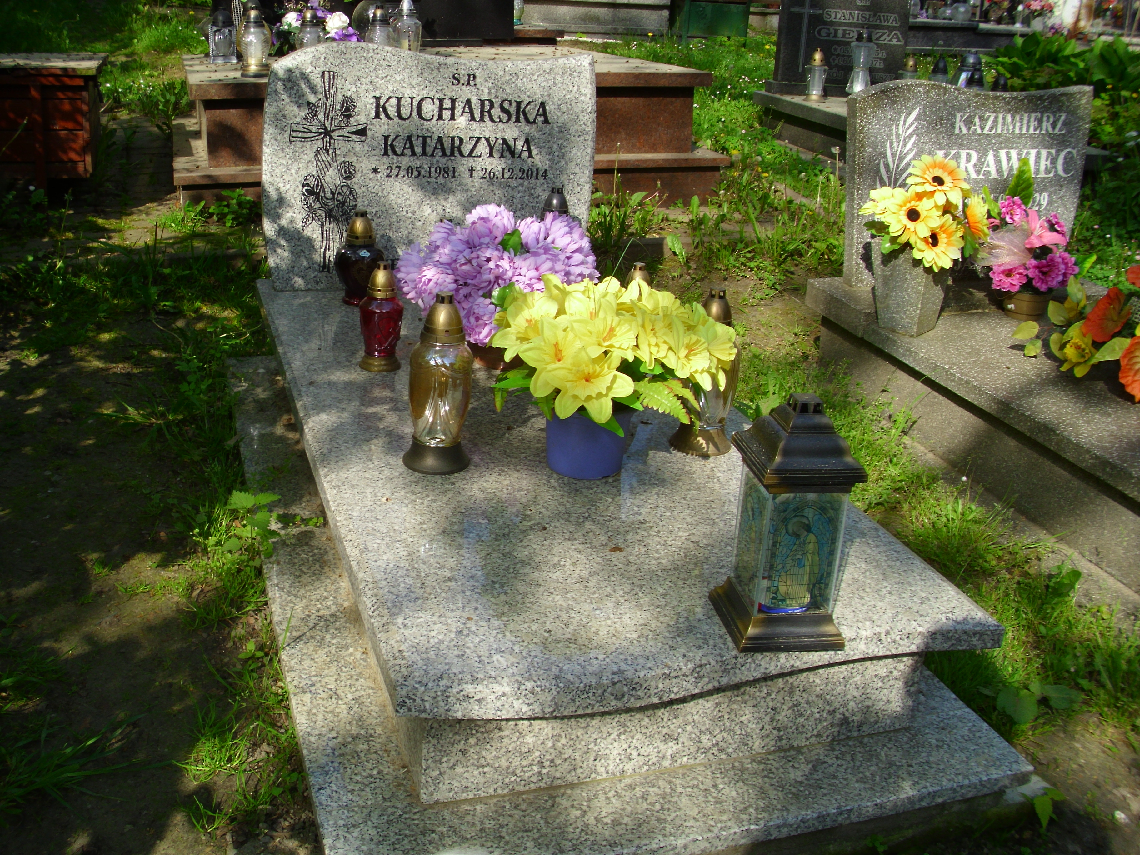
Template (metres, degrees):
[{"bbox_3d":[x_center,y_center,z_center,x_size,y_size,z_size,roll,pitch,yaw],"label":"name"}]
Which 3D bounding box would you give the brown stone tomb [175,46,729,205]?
[{"bbox_3d":[-0.675,-1.451,5.426,2.280,0.520,1.880,-6,22,-17],"label":"brown stone tomb"}]

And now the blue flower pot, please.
[{"bbox_3d":[0.029,0.011,1.985,0.155,0.117,0.155,4,21,-1],"label":"blue flower pot"}]

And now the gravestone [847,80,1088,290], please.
[{"bbox_3d":[1.171,-0.722,3.413,0.730,0.590,0.086,-4,22,-13],"label":"gravestone"}]

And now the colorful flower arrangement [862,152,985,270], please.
[{"bbox_3d":[0.910,-0.550,2.970,0.329,0.303,0.280,-6,22,-18],"label":"colorful flower arrangement"}]

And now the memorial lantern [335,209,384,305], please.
[{"bbox_3d":[-0.520,-0.424,2.860,0.125,0.225,0.125,-3,22,-19],"label":"memorial lantern"}]

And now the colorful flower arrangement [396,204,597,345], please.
[{"bbox_3d":[-0.160,-0.332,2.488,0.405,0.260,0.330,-3,22,-19],"label":"colorful flower arrangement"}]

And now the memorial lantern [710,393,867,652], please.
[{"bbox_3d":[0.267,0.105,1.393,0.137,0.298,0.137,0,20,-9],"label":"memorial lantern"}]

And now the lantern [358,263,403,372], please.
[{"bbox_3d":[-0.392,-0.234,2.403,0.093,0.216,0.093,-3,22,-19],"label":"lantern"}]

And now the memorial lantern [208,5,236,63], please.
[{"bbox_3d":[-1.589,-1.796,5.242,0.118,0.235,0.118,-6,22,-17],"label":"memorial lantern"}]

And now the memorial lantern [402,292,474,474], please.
[{"bbox_3d":[-0.209,-0.075,1.840,0.113,0.280,0.113,-4,21,-19],"label":"memorial lantern"}]

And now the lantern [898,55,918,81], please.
[{"bbox_3d":[1.723,-1.778,5.887,0.110,0.250,0.110,-2,22,-13],"label":"lantern"}]

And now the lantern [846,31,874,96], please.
[{"bbox_3d":[1.387,-1.743,5.500,0.125,0.291,0.125,-6,22,-18],"label":"lantern"}]

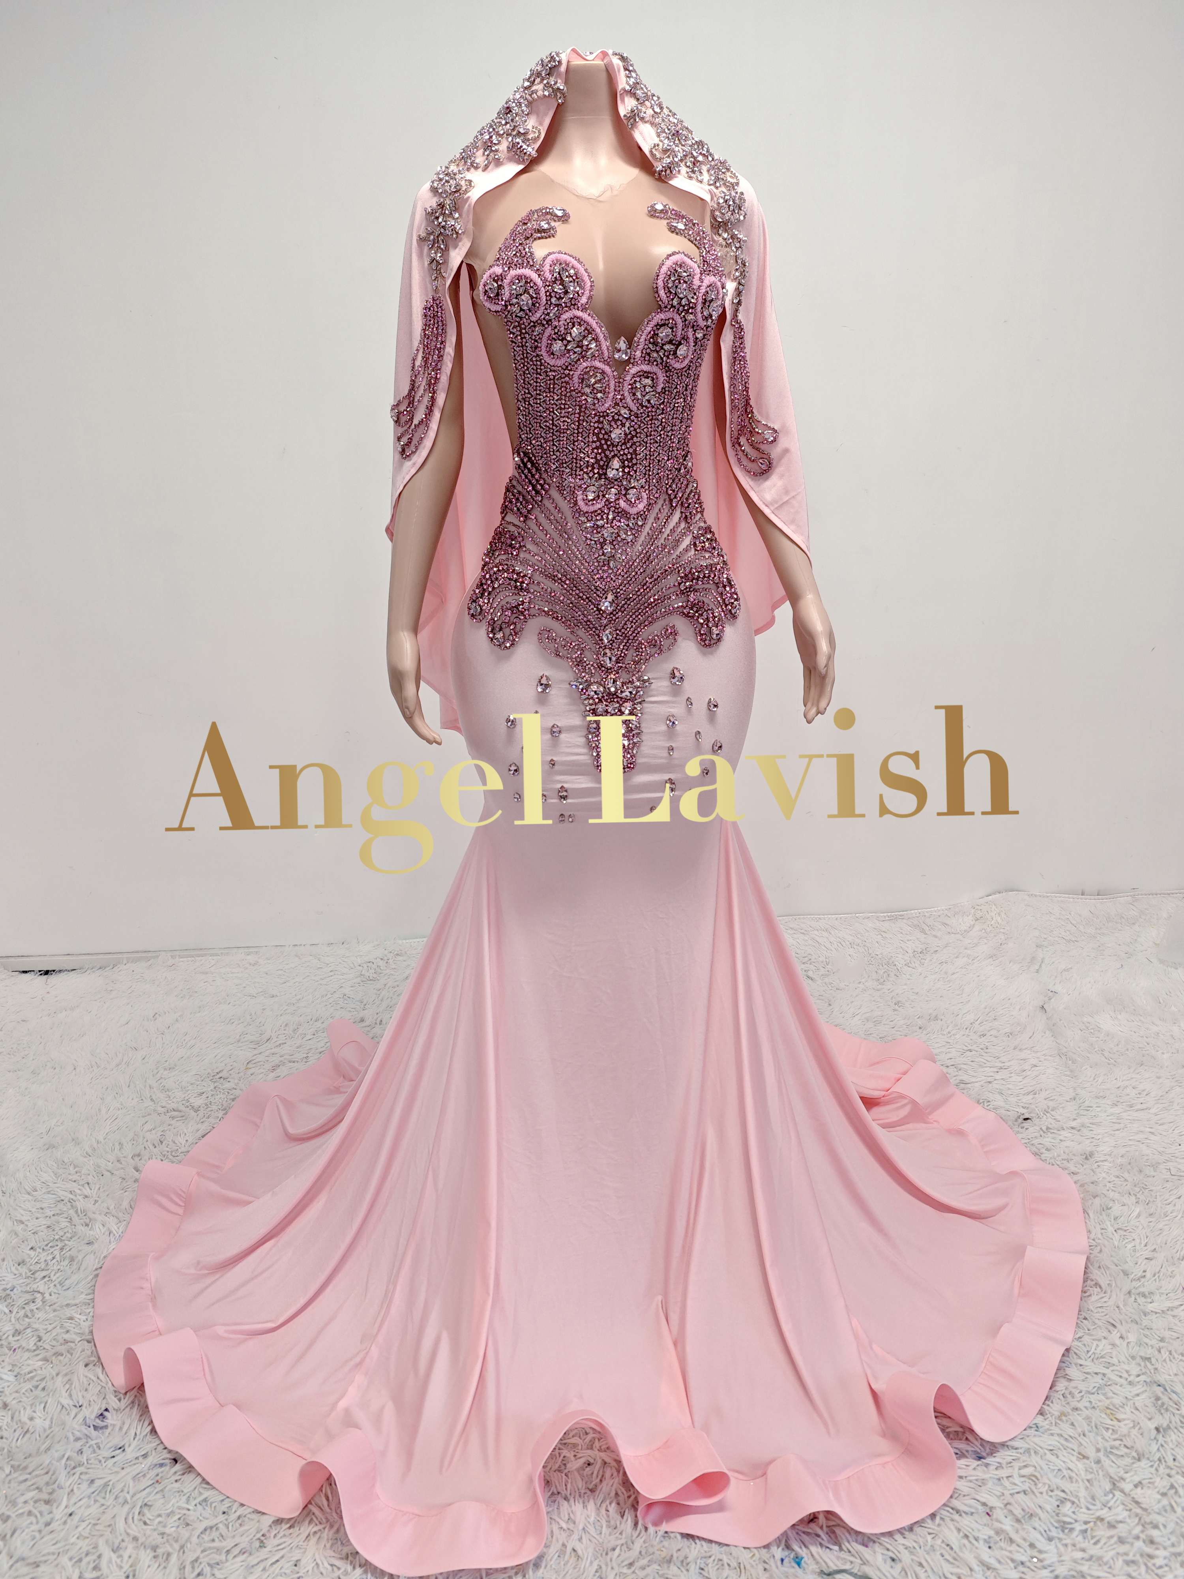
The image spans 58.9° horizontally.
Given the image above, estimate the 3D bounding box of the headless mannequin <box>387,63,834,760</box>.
[{"bbox_3d":[0.024,-0.425,1.300,0.570,0.860,0.290,-2,8,-11],"label":"headless mannequin"}]

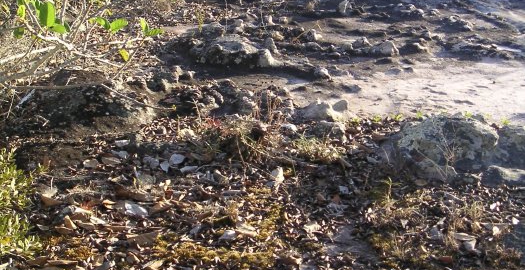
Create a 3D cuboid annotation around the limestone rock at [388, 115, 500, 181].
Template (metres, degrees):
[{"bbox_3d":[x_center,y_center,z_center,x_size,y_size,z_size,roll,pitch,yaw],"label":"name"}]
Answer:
[{"bbox_3d":[0.900,0.060,3.863,0.510,0.230,0.370,-3,20,-8],"label":"limestone rock"}]

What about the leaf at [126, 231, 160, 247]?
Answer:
[{"bbox_3d":[-0.488,0.429,3.156,0.120,0.040,0.060,0,20,0],"label":"leaf"}]

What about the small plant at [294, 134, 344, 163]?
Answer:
[{"bbox_3d":[0.299,0.071,4.062,0.250,0.120,0.180,0,20,0],"label":"small plant"}]

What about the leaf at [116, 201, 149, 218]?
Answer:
[{"bbox_3d":[-0.577,0.332,3.430,0.115,0.040,0.080,0,20,0],"label":"leaf"}]

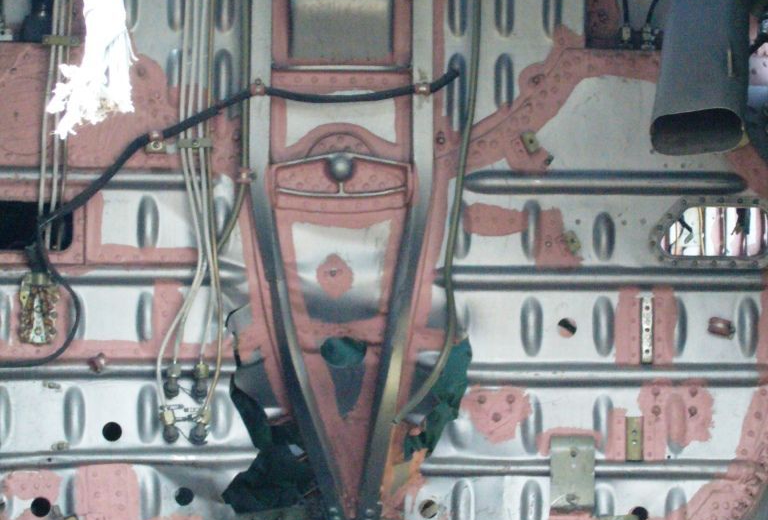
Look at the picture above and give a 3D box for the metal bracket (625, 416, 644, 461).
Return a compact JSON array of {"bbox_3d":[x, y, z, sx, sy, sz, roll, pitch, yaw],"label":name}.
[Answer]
[{"bbox_3d":[0.324,0.231,3.590,0.024,0.057,0.014,0,3,0],"label":"metal bracket"}]

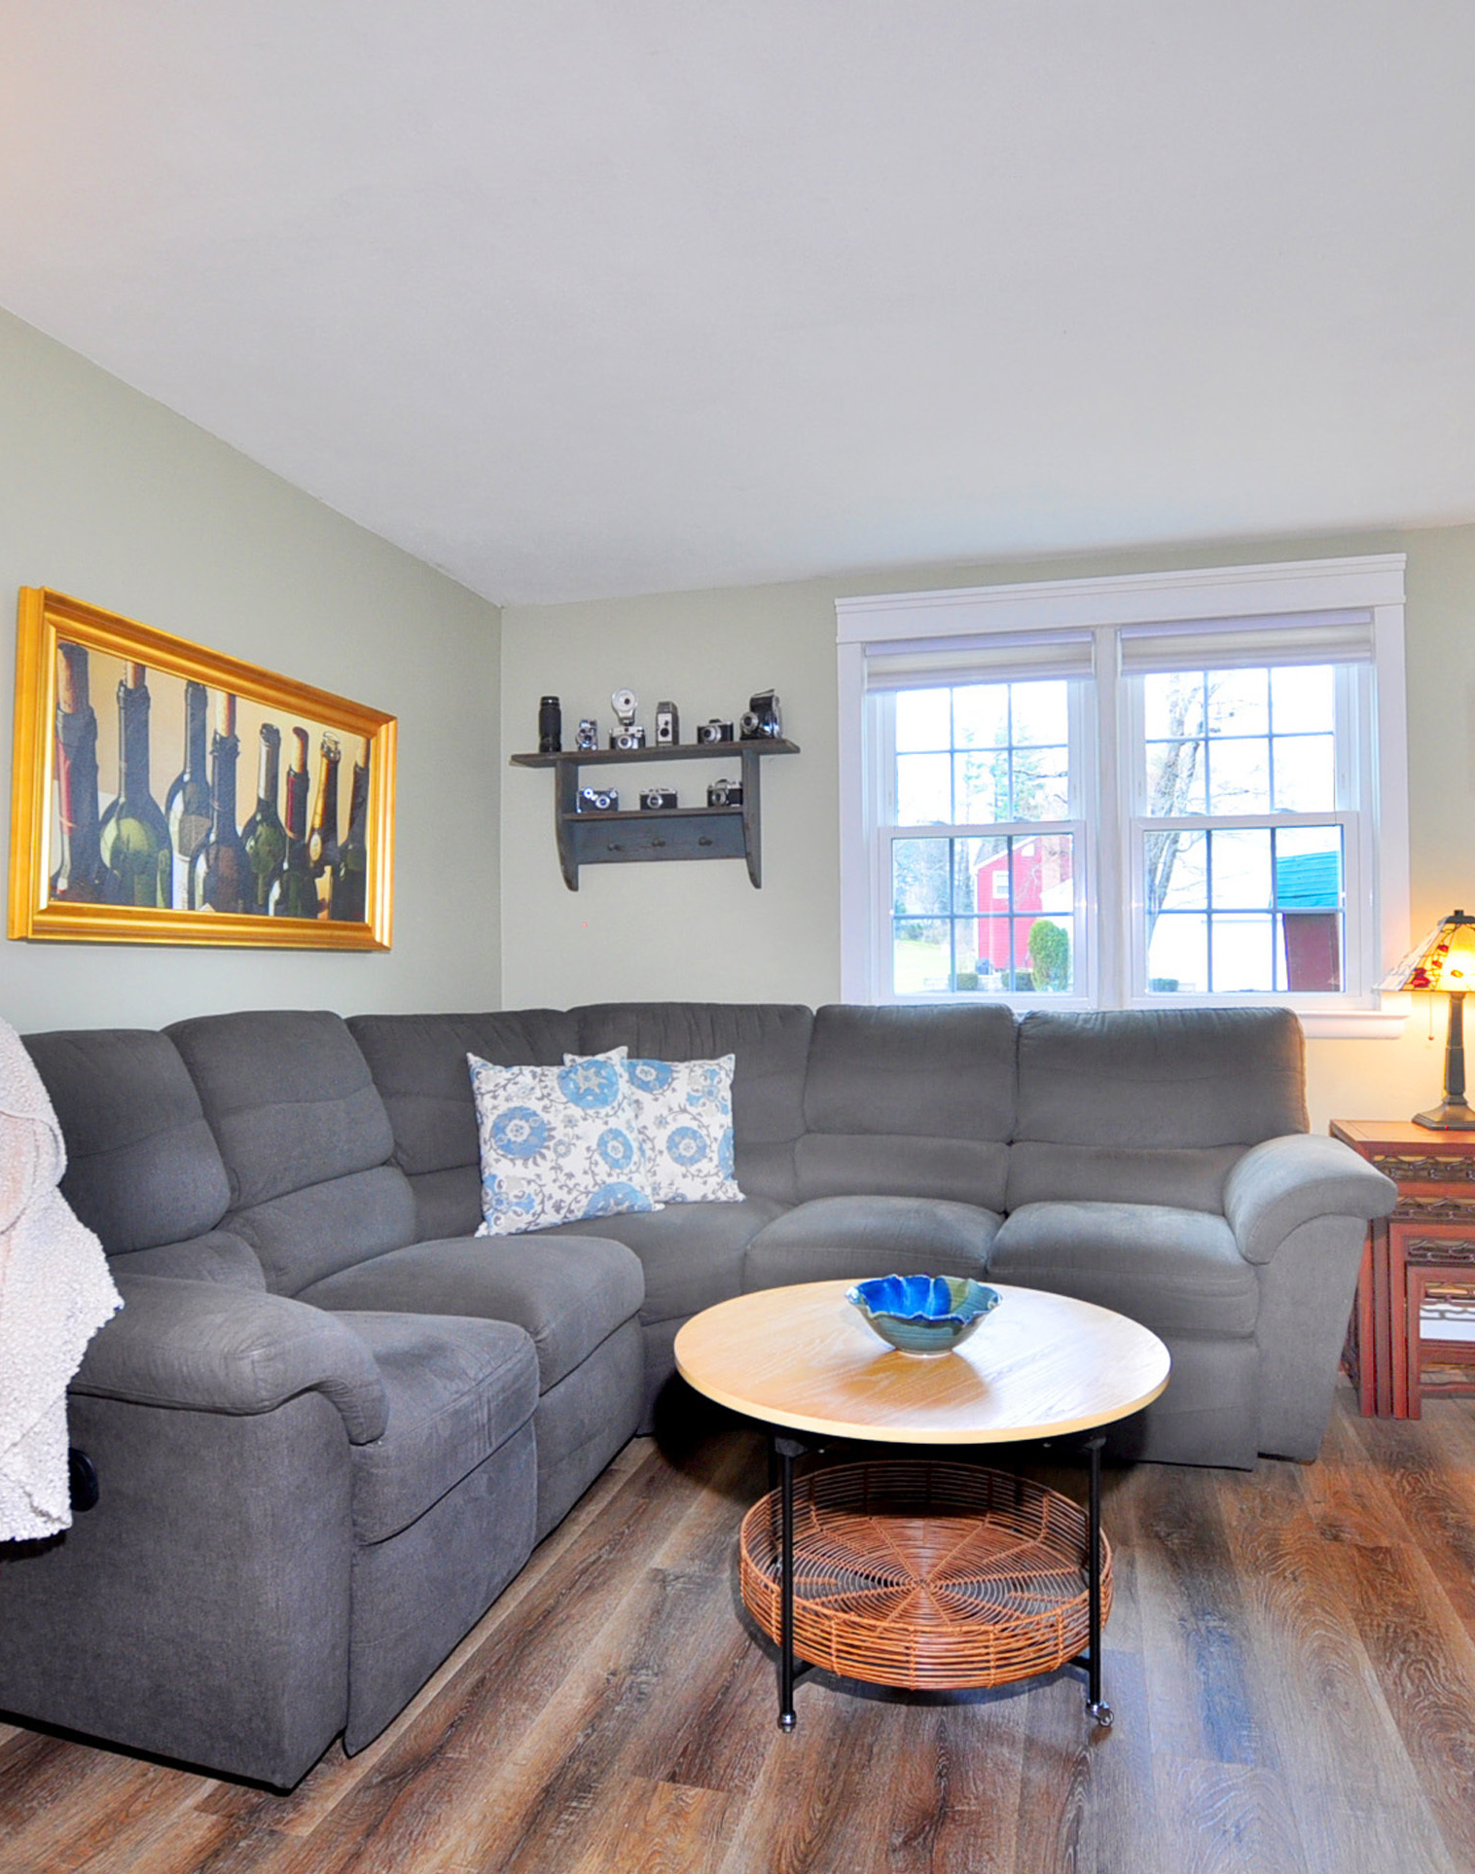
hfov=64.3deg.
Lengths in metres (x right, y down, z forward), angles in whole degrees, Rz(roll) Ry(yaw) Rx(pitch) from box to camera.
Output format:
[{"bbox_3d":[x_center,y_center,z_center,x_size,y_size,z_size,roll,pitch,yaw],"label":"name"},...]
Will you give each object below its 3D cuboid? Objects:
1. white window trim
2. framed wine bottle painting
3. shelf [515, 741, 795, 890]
[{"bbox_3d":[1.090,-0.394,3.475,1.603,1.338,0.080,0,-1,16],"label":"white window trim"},{"bbox_3d":[-1.160,-0.307,2.756,0.050,0.659,1.186,0,-1,16],"label":"framed wine bottle painting"},{"bbox_3d":[-0.272,-0.378,3.808,0.936,0.445,0.150,0,-1,16],"label":"shelf"}]

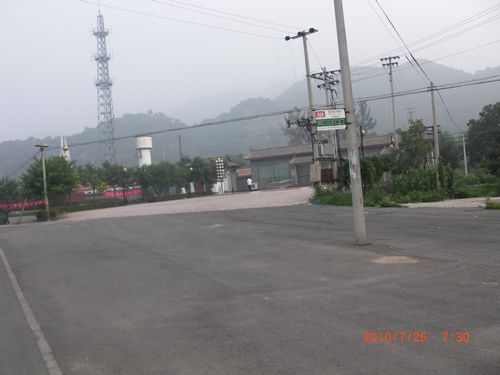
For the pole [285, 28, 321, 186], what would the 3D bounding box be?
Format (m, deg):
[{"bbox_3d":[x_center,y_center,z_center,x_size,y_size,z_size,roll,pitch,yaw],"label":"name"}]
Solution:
[{"bbox_3d":[3.925,-5.211,34.300,2.400,10.600,0.700,-4,1,33],"label":"pole"}]

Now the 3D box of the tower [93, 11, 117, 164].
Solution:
[{"bbox_3d":[-41.683,-24.808,150.000,6.000,53.000,6.000,-5,1,0],"label":"tower"}]

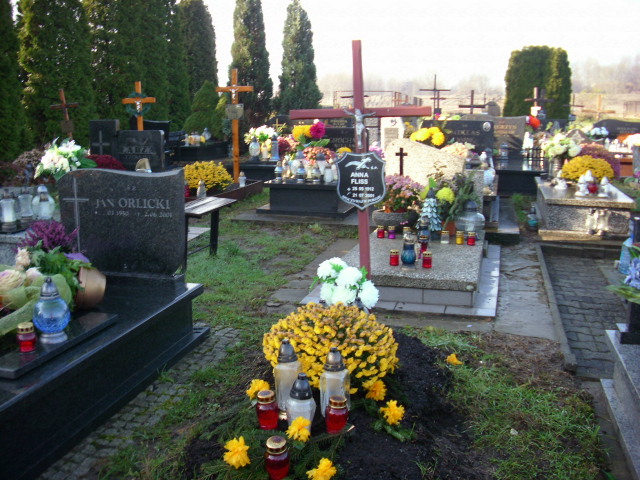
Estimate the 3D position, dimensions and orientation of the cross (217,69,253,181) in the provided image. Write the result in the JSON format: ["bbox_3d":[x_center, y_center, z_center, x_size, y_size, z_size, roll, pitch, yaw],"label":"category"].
[{"bbox_3d":[-1.425,-1.916,11.400,0.630,1.880,0.110,3,11,15],"label":"cross"}]

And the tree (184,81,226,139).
[{"bbox_3d":[-3.039,-3.118,18.000,1.150,2.150,1.100,3,11,15],"label":"tree"}]

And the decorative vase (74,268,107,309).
[{"bbox_3d":[-1.263,0.271,3.780,0.210,0.235,0.235,1,8,-41],"label":"decorative vase"}]

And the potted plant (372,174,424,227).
[{"bbox_3d":[0.748,-0.362,6.600,0.480,0.500,0.450,3,12,14],"label":"potted plant"}]

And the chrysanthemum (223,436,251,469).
[{"bbox_3d":[-0.275,0.699,2.250,0.090,0.085,0.080,-2,12,-8],"label":"chrysanthemum"}]

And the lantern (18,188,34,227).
[{"bbox_3d":[-2.278,-0.256,5.326,0.120,0.289,0.120,3,12,15],"label":"lantern"}]

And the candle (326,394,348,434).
[{"bbox_3d":[0.060,0.583,2.291,0.078,0.115,0.078,3,12,15],"label":"candle"}]

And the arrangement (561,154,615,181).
[{"bbox_3d":[3.382,-0.877,8.613,0.680,0.384,0.646,3,11,14],"label":"arrangement"}]

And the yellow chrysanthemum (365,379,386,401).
[{"bbox_3d":[0.213,0.573,2.620,0.085,0.085,0.075,0,11,0],"label":"yellow chrysanthemum"}]

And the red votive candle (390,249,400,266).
[{"bbox_3d":[0.585,0.138,5.300,0.072,0.125,0.072,3,11,15],"label":"red votive candle"}]

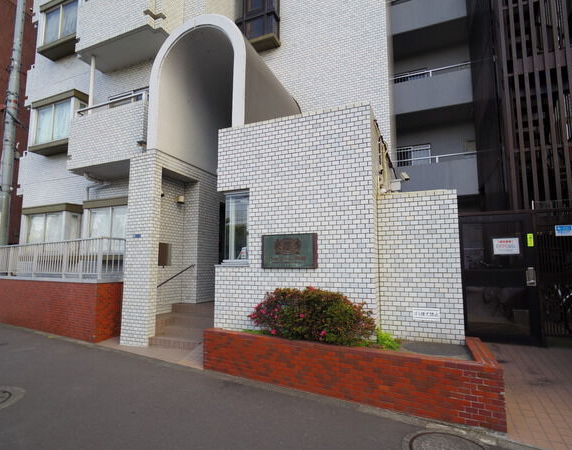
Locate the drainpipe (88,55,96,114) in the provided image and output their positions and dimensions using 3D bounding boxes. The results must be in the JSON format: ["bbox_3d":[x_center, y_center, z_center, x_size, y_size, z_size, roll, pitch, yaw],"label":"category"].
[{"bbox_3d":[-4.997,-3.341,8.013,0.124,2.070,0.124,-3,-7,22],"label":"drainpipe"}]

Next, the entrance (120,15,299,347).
[{"bbox_3d":[-1.382,-0.766,6.928,2.604,6.146,2.760,-3,-7,22],"label":"entrance"}]

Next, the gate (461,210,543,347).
[{"bbox_3d":[3.557,0.889,5.240,1.058,2.125,0.055,-3,-7,22],"label":"gate"}]

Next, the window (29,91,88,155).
[{"bbox_3d":[-6.413,-2.834,8.818,1.799,1.408,0.442,-3,-7,22],"label":"window"}]

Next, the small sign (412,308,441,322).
[{"bbox_3d":[1.816,1.169,4.024,0.313,0.143,0.011,-3,-7,22],"label":"small sign"}]

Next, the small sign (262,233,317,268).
[{"bbox_3d":[0.041,0.372,4.340,0.833,0.474,0.046,-3,-7,22],"label":"small sign"}]

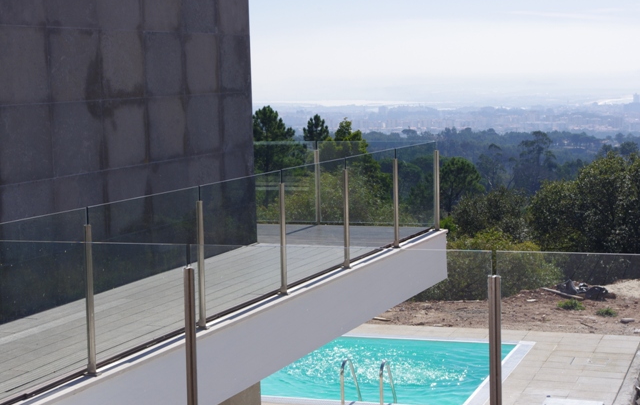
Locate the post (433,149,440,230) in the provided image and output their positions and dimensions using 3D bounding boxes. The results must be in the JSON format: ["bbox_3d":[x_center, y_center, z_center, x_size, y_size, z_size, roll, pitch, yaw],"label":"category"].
[{"bbox_3d":[1.304,-0.132,14.233,0.055,0.885,0.055,1,6,22],"label":"post"}]

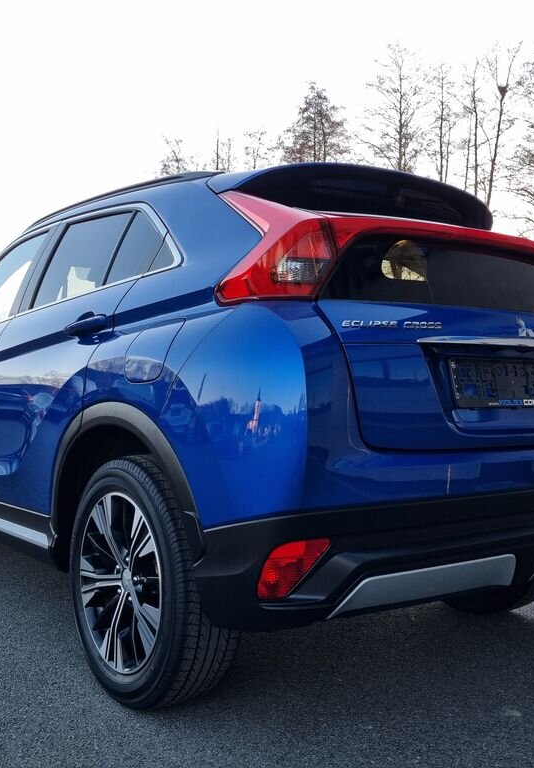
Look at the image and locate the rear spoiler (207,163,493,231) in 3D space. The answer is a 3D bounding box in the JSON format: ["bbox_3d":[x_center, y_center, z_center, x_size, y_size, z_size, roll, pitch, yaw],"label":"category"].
[{"bbox_3d":[0.349,-0.620,2.576,1.200,0.150,0.360,1,0,-38],"label":"rear spoiler"}]

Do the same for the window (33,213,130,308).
[{"bbox_3d":[-0.654,-0.438,2.672,0.045,0.340,0.620,25,-14,-35],"label":"window"}]

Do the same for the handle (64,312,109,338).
[{"bbox_3d":[-0.522,-0.161,2.247,0.055,0.055,0.280,1,0,-38],"label":"handle"}]

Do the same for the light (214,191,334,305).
[{"bbox_3d":[-0.028,-0.360,1.963,0.340,0.340,0.380,1,0,-38],"label":"light"}]

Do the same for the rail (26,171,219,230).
[{"bbox_3d":[-0.632,-0.669,2.896,0.060,0.100,1.580,1,0,-38],"label":"rail"}]

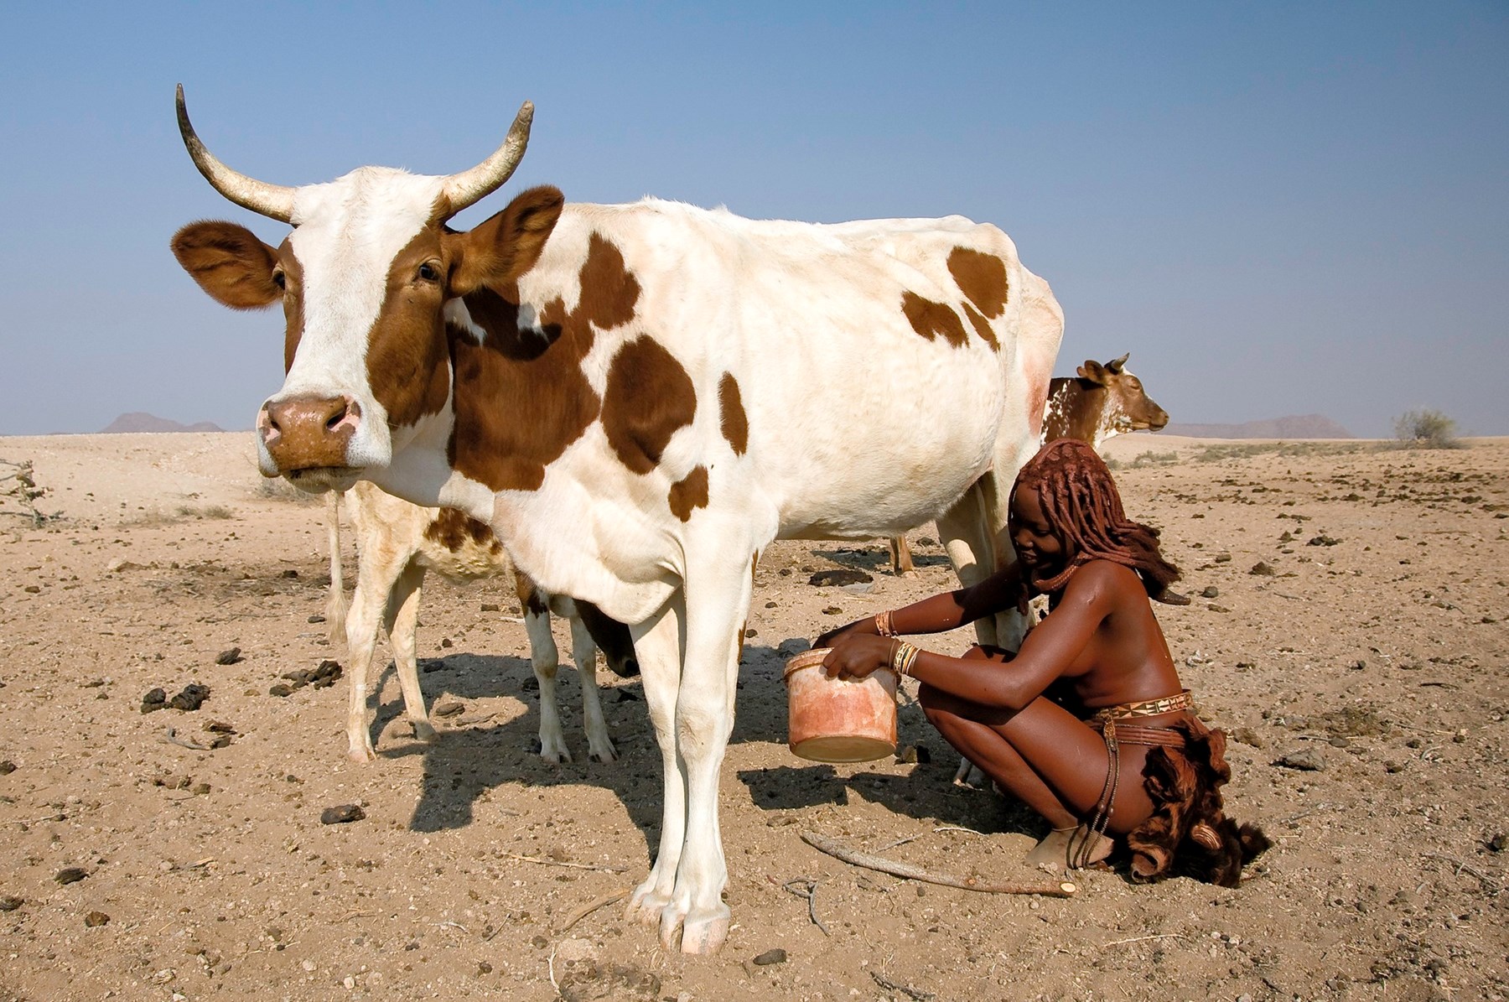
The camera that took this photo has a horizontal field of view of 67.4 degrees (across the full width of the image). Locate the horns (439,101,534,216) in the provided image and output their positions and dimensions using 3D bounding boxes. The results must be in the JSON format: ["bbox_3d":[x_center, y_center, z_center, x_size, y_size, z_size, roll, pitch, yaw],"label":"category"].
[{"bbox_3d":[-0.375,-0.479,1.580,0.130,0.155,0.090,0,3,0],"label":"horns"}]

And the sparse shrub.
[{"bbox_3d":[33.946,-3.597,57.000,3.400,2.000,3.100,0,3,0],"label":"sparse shrub"}]

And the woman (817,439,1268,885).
[{"bbox_3d":[0.610,0.309,2.444,0.920,0.900,0.500,1,3,9],"label":"woman"}]

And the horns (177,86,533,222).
[{"bbox_3d":[-0.558,-0.484,1.580,0.490,0.180,0.130,0,3,0],"label":"horns"}]

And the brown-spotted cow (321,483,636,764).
[{"bbox_3d":[-0.755,0.288,3.145,0.880,0.860,0.300,1,3,10],"label":"brown-spotted cow"}]

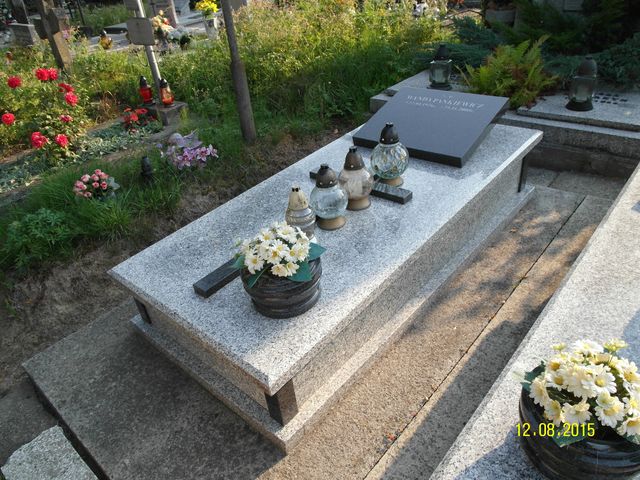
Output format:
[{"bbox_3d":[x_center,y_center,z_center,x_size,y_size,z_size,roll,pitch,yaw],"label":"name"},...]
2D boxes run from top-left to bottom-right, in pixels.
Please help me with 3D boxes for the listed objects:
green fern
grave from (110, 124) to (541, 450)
[{"bbox_3d":[1.240,-1.101,2.888,0.550,0.420,0.500,-9,33,0],"label":"green fern"},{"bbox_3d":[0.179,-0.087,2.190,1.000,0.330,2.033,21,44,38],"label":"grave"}]

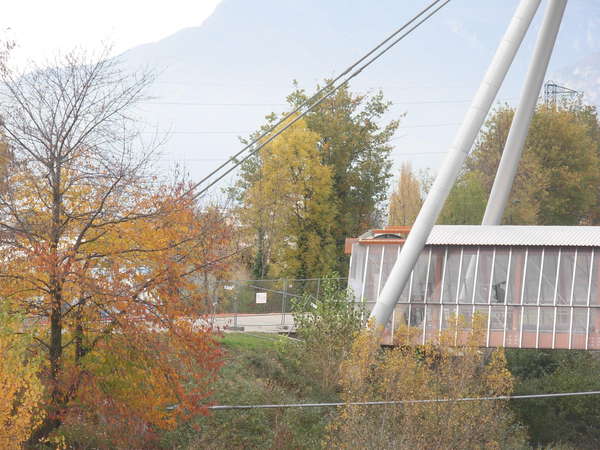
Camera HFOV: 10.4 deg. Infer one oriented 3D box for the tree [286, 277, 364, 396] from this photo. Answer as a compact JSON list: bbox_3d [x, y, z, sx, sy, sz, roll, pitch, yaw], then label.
[{"bbox_3d":[1.014,4.151,126.000,2.908,4.515,2.800,1,1,0],"label":"tree"}]

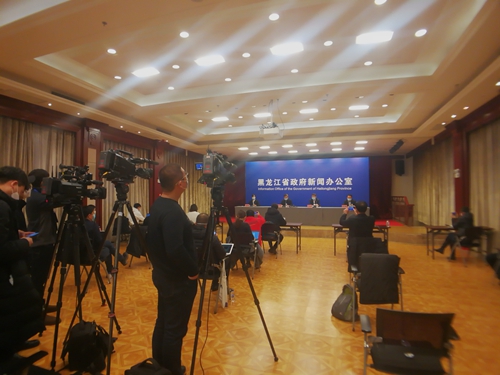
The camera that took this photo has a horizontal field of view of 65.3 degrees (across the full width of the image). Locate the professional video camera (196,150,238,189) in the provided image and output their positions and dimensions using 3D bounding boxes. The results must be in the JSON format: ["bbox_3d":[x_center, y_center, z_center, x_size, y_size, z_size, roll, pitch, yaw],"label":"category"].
[{"bbox_3d":[-0.292,-0.168,3.505,0.250,0.310,0.530,-2,-1,16],"label":"professional video camera"}]

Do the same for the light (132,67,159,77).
[{"bbox_3d":[-2.124,-2.342,7.951,0.550,0.060,0.360,-2,-1,14],"label":"light"}]

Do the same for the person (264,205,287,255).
[{"bbox_3d":[0.646,1.078,9.876,0.540,1.300,0.800,-2,-2,22],"label":"person"}]

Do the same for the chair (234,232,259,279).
[{"bbox_3d":[-0.066,1.257,7.351,0.570,0.850,0.570,-2,-1,13],"label":"chair"}]

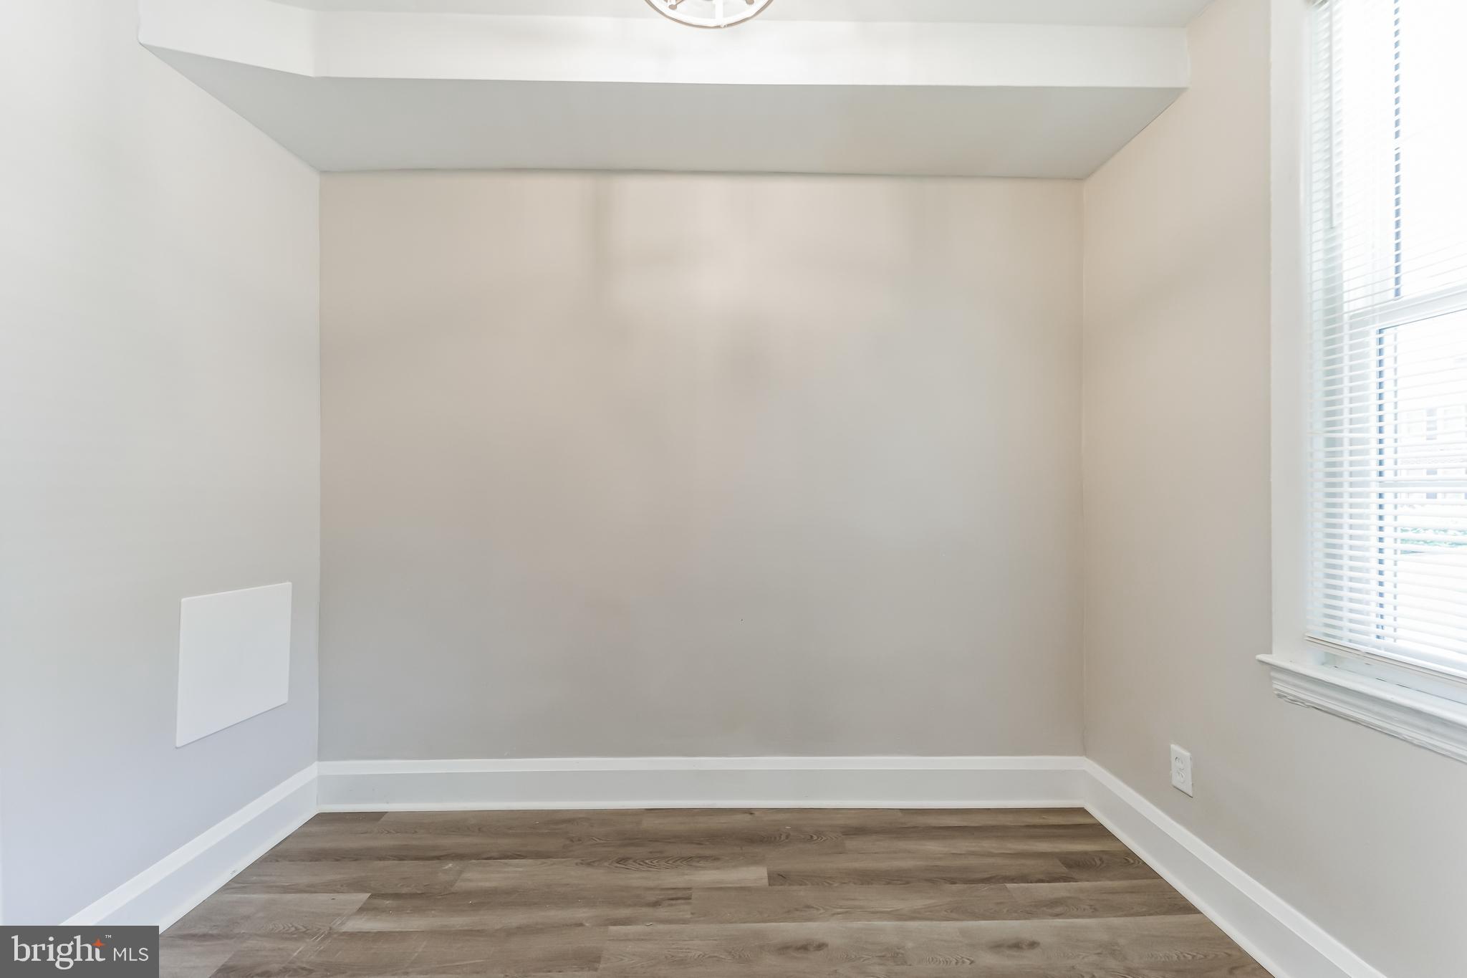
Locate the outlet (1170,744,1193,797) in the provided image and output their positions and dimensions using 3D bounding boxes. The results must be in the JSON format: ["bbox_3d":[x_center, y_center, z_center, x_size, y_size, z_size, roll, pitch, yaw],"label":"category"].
[{"bbox_3d":[1.250,0.785,1.590,0.010,0.116,0.072,0,0,1],"label":"outlet"}]

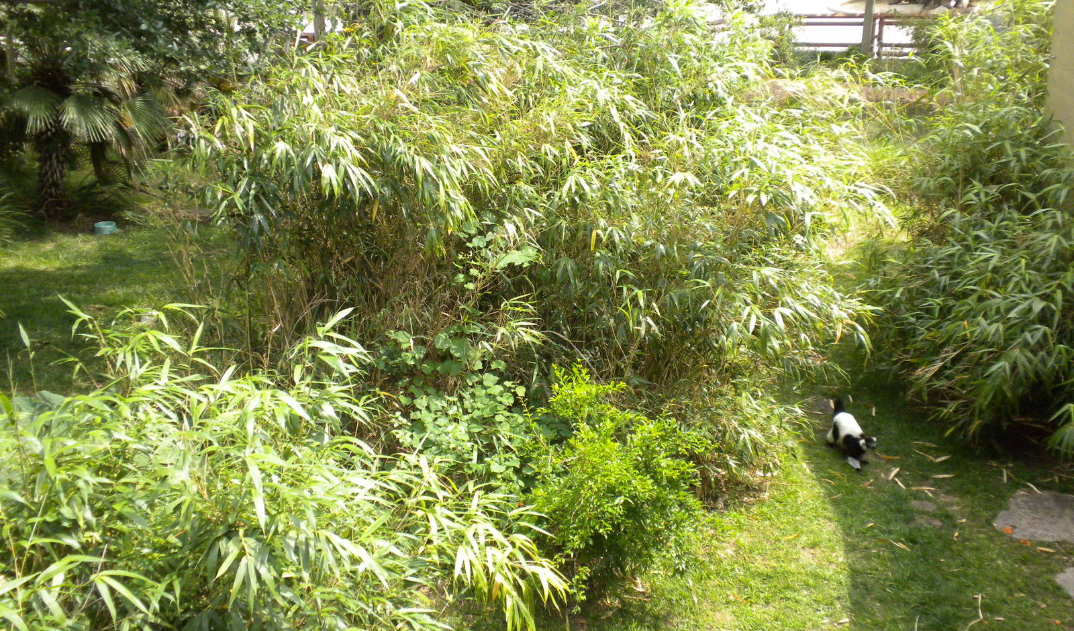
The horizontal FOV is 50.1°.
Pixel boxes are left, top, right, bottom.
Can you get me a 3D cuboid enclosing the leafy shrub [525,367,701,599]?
[{"bbox_3d":[0.445,0.950,6.720,1.050,1.220,1.000,0,19,0],"label":"leafy shrub"}]

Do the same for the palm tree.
[{"bbox_3d":[-5.994,-2.405,15.200,2.250,2.400,2.100,0,19,0],"label":"palm tree"}]

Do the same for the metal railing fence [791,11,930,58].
[{"bbox_3d":[8.605,-7.457,30.500,3.700,1.170,0.300,0,19,0],"label":"metal railing fence"}]

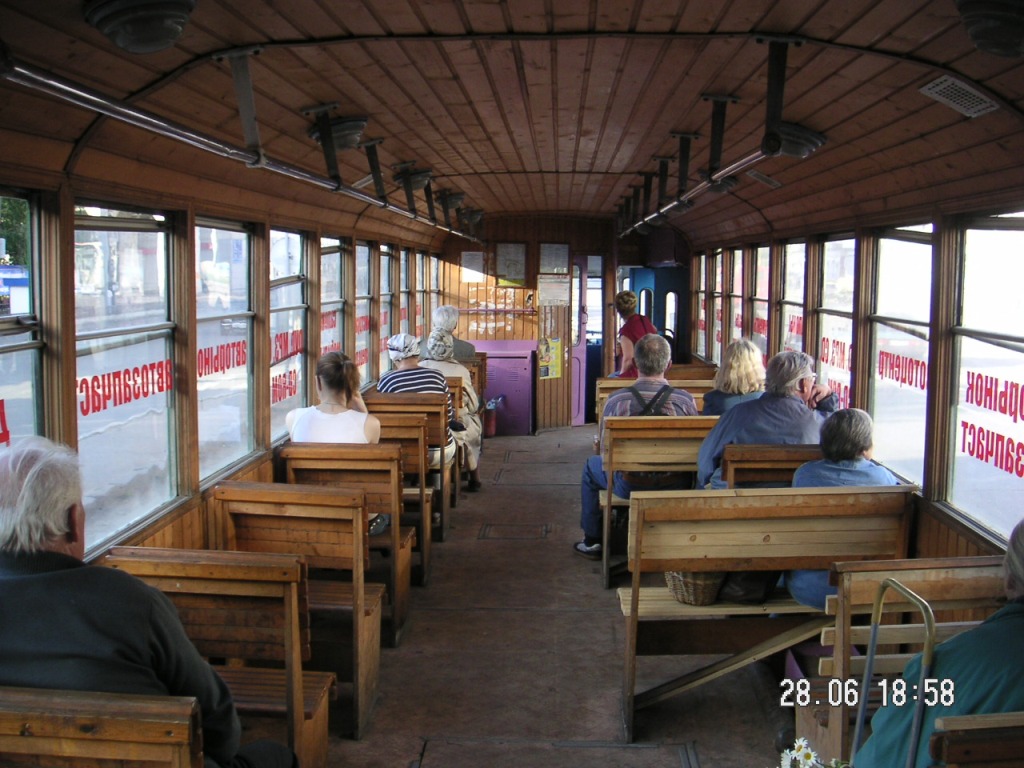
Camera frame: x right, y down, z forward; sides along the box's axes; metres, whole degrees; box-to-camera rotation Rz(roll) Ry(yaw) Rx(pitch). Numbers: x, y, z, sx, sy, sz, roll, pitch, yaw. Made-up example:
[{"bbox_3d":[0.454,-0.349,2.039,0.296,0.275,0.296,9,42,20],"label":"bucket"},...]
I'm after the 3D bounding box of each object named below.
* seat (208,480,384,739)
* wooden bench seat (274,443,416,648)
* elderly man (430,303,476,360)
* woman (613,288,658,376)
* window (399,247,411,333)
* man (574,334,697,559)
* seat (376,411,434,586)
[{"bbox_3d":[-0.724,0.724,3.917,0.525,0.855,0.500,1,6,2],"label":"seat"},{"bbox_3d":[-0.706,0.665,4.949,0.527,0.865,0.440,1,6,2],"label":"wooden bench seat"},{"bbox_3d":[-0.507,0.020,9.074,0.470,1.315,0.700,1,6,2],"label":"elderly man"},{"bbox_3d":[0.885,0.029,8.214,0.450,1.400,0.480,-2,6,-22],"label":"woman"},{"bbox_3d":[-0.818,-0.579,8.468,0.070,0.870,0.690,1,6,2],"label":"window"},{"bbox_3d":[0.655,0.364,5.998,0.610,1.270,0.690,1,6,2],"label":"man"},{"bbox_3d":[-0.646,0.543,5.716,0.525,0.855,0.500,1,6,2],"label":"seat"}]

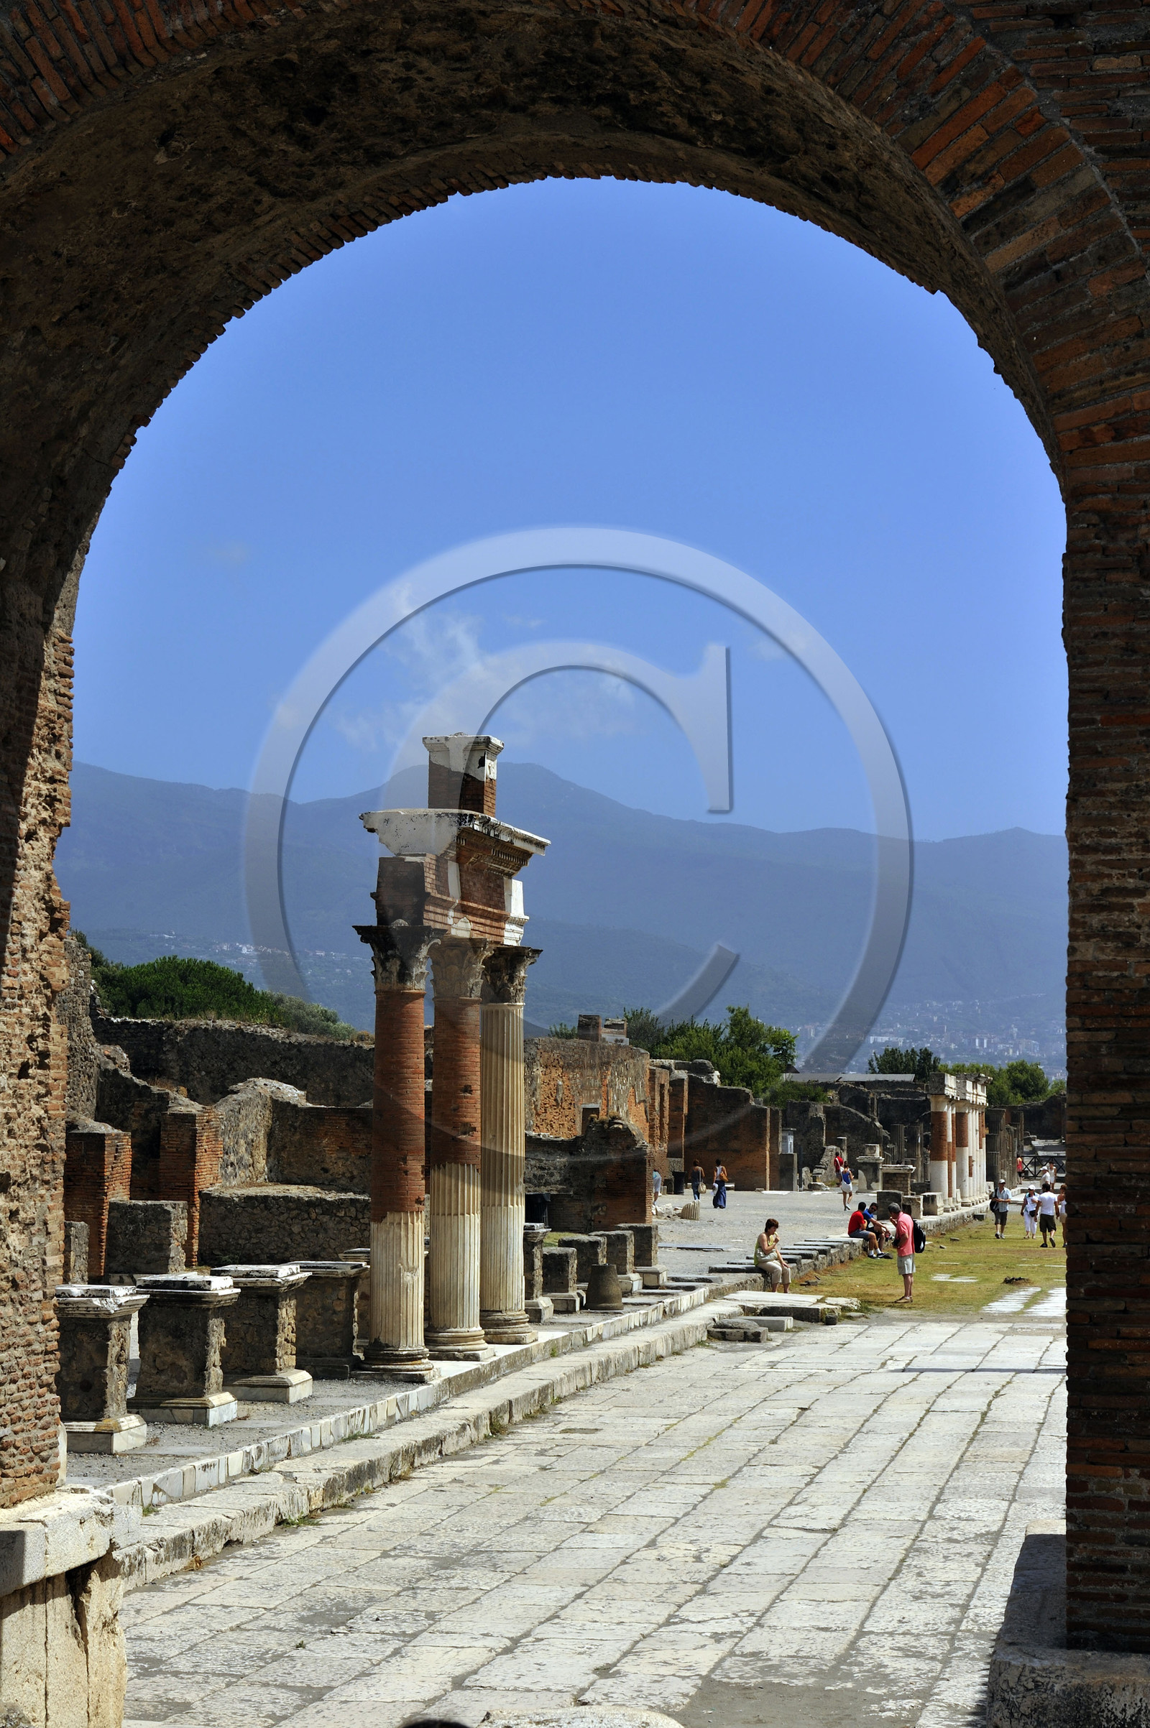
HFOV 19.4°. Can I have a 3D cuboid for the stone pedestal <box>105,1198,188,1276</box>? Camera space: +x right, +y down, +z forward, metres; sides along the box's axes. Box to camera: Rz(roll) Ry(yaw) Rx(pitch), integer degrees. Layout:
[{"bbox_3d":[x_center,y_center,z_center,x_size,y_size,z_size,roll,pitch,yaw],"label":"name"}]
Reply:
[{"bbox_3d":[-6.277,5.643,49.415,0.920,1.300,0.900,-1,-5,10],"label":"stone pedestal"}]

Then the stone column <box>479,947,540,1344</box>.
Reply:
[{"bbox_3d":[-0.754,3.078,36.800,0.720,4.260,0.720,0,-4,0],"label":"stone column"}]

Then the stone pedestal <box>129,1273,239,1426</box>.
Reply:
[{"bbox_3d":[-3.065,3.829,26.403,0.670,1.130,0.770,-1,-5,10],"label":"stone pedestal"}]

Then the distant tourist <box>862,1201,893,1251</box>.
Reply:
[{"bbox_3d":[7.379,8.901,81.782,0.700,1.330,0.500,-2,-5,25],"label":"distant tourist"}]

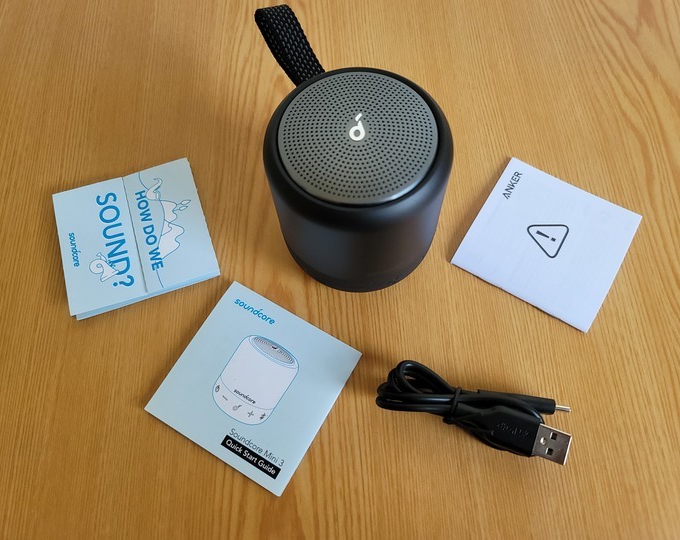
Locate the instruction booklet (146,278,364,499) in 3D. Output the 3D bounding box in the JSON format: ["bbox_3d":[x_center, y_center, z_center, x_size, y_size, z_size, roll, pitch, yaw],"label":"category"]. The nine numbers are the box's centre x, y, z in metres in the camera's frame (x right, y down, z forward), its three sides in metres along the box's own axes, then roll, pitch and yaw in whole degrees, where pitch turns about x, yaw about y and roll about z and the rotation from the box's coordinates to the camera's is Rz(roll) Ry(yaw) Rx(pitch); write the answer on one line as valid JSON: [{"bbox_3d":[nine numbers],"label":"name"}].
[{"bbox_3d":[-0.039,0.052,0.242,0.073,0.003,0.072,28,72,13],"label":"instruction booklet"}]

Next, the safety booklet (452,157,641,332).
[{"bbox_3d":[0.104,-0.015,0.262,0.070,0.003,0.071,29,72,13],"label":"safety booklet"}]

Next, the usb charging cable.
[{"bbox_3d":[0.058,0.060,0.226,0.085,0.018,0.026,13,69,8],"label":"usb charging cable"}]

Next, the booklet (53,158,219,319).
[{"bbox_3d":[-0.107,-0.019,0.272,0.074,0.006,0.072,-18,68,-4],"label":"booklet"}]

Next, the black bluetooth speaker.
[{"bbox_3d":[0.002,-0.051,0.238,0.075,0.083,0.111,-22,69,-6],"label":"black bluetooth speaker"}]

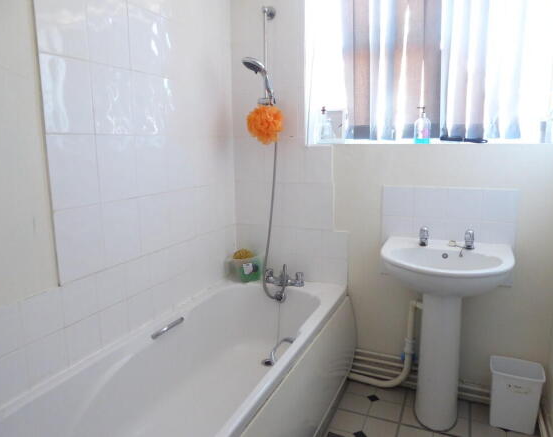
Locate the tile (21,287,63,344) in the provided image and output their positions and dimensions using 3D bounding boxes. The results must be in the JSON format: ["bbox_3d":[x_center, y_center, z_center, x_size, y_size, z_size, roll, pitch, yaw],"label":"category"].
[{"bbox_3d":[-0.777,0.319,1.401,0.009,0.150,0.150,4,11,23],"label":"tile"}]

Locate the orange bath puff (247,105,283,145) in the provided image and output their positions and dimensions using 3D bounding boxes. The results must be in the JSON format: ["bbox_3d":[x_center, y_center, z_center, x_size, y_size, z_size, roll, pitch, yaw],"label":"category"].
[{"bbox_3d":[-0.059,-0.501,2.268,0.175,0.195,0.165,4,11,23],"label":"orange bath puff"}]

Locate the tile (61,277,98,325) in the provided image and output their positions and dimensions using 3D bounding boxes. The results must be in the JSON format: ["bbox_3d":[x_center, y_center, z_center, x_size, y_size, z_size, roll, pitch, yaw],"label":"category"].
[{"bbox_3d":[-0.710,0.292,1.519,0.010,0.149,0.149,4,11,23],"label":"tile"}]

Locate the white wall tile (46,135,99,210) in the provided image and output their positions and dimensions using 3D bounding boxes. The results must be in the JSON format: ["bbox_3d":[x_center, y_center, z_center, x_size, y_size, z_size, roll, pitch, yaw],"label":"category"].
[{"bbox_3d":[-0.701,-0.164,1.465,0.010,0.253,0.200,4,11,23],"label":"white wall tile"}]

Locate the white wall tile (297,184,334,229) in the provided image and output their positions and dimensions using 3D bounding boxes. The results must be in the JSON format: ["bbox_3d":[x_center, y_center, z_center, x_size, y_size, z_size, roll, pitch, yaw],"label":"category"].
[{"bbox_3d":[0.220,-0.065,2.352,0.200,0.253,0.010,4,11,23],"label":"white wall tile"}]

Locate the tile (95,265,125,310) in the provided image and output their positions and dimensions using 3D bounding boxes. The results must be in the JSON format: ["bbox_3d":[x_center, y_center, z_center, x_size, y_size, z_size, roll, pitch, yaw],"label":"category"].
[{"bbox_3d":[-0.644,0.265,1.640,0.010,0.150,0.150,4,11,23],"label":"tile"}]

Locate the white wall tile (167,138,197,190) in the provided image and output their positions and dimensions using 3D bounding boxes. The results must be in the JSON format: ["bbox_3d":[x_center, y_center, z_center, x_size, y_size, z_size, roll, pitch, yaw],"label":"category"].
[{"bbox_3d":[-0.463,-0.264,2.035,0.009,0.250,0.200,4,11,23],"label":"white wall tile"}]

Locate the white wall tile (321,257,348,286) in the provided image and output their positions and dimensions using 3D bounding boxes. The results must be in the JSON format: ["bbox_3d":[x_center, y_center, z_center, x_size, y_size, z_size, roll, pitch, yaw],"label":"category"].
[{"bbox_3d":[0.331,0.299,2.382,0.150,0.150,0.009,4,11,23],"label":"white wall tile"}]

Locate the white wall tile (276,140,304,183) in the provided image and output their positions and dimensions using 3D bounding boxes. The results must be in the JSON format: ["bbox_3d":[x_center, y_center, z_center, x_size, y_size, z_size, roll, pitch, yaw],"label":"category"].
[{"bbox_3d":[0.060,-0.327,2.374,0.193,0.253,0.010,4,11,23],"label":"white wall tile"}]

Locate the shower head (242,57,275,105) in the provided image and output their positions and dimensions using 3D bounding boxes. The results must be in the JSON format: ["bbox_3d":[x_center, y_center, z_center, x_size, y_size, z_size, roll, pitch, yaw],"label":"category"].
[{"bbox_3d":[-0.093,-0.716,2.183,0.185,0.245,0.100,-2,10,-11],"label":"shower head"}]

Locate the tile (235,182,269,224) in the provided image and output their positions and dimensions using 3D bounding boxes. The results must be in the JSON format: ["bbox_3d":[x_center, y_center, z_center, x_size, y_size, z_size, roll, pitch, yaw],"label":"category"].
[{"bbox_3d":[-0.143,-0.086,2.455,0.200,0.250,0.010,4,11,23],"label":"tile"}]

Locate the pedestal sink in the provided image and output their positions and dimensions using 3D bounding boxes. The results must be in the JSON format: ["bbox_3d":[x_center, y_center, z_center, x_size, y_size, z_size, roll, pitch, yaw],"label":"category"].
[{"bbox_3d":[0.750,0.551,1.927,0.550,0.820,0.450,4,11,23],"label":"pedestal sink"}]

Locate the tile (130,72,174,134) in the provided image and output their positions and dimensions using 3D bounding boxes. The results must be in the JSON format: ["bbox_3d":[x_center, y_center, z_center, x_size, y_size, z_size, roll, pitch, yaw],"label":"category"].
[{"bbox_3d":[-0.536,-0.474,1.769,0.010,0.250,0.200,4,11,23],"label":"tile"}]

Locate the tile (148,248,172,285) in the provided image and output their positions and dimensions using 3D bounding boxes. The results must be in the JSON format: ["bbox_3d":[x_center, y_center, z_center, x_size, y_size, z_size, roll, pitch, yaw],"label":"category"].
[{"bbox_3d":[-0.532,0.219,1.930,0.010,0.149,0.149,4,11,23],"label":"tile"}]

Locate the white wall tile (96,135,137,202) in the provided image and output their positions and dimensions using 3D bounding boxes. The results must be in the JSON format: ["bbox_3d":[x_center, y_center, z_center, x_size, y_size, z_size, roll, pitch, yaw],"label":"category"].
[{"bbox_3d":[-0.626,-0.198,1.665,0.009,0.250,0.200,4,11,23],"label":"white wall tile"}]

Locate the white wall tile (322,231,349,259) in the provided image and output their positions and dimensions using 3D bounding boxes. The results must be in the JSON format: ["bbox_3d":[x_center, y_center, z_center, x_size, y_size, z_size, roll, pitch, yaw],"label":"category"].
[{"bbox_3d":[0.321,0.146,2.296,0.150,0.150,0.010,4,11,23],"label":"white wall tile"}]

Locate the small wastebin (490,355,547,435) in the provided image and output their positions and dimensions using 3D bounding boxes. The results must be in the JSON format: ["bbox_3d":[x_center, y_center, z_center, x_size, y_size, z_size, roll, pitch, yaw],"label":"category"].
[{"bbox_3d":[1.091,0.819,1.939,0.205,0.282,0.170,4,11,23],"label":"small wastebin"}]

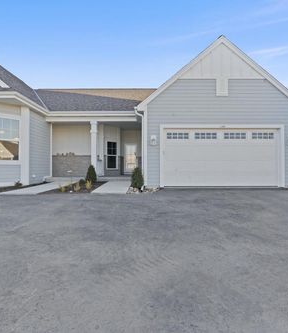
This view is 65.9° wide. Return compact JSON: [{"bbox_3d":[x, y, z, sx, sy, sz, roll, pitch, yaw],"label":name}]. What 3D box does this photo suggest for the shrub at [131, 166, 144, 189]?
[{"bbox_3d":[-0.240,0.470,8.800,0.500,0.840,0.500,0,0,-1],"label":"shrub"}]

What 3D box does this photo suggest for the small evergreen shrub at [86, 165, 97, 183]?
[{"bbox_3d":[-2.490,0.370,10.650,0.500,0.830,0.500,0,0,-1],"label":"small evergreen shrub"}]

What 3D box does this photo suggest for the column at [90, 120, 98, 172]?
[{"bbox_3d":[-2.660,-0.880,11.850,0.360,2.960,0.360,0,0,-1],"label":"column"}]

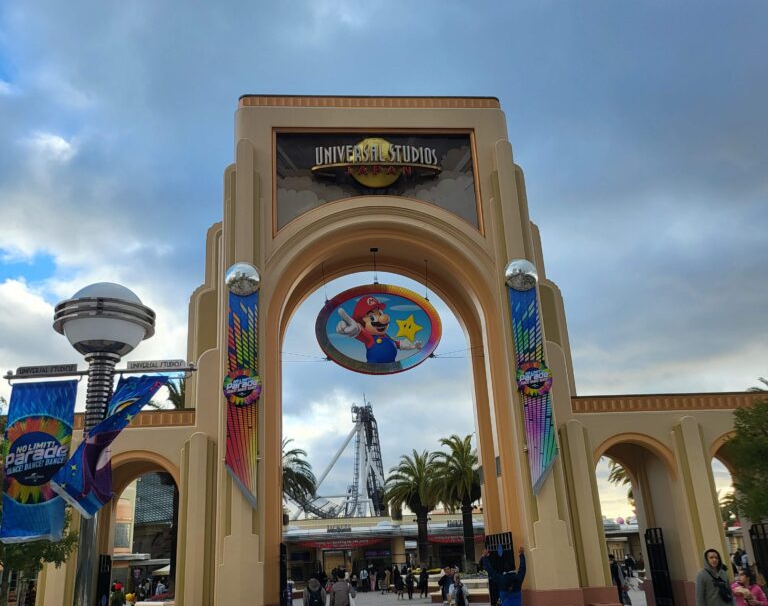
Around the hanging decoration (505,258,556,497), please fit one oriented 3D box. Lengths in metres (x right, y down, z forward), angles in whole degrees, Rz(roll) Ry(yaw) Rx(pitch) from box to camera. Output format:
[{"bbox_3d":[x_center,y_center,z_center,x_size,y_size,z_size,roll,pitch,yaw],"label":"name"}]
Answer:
[{"bbox_3d":[4.038,1.798,19.072,0.980,6.450,0.450,-1,-21,-6],"label":"hanging decoration"}]

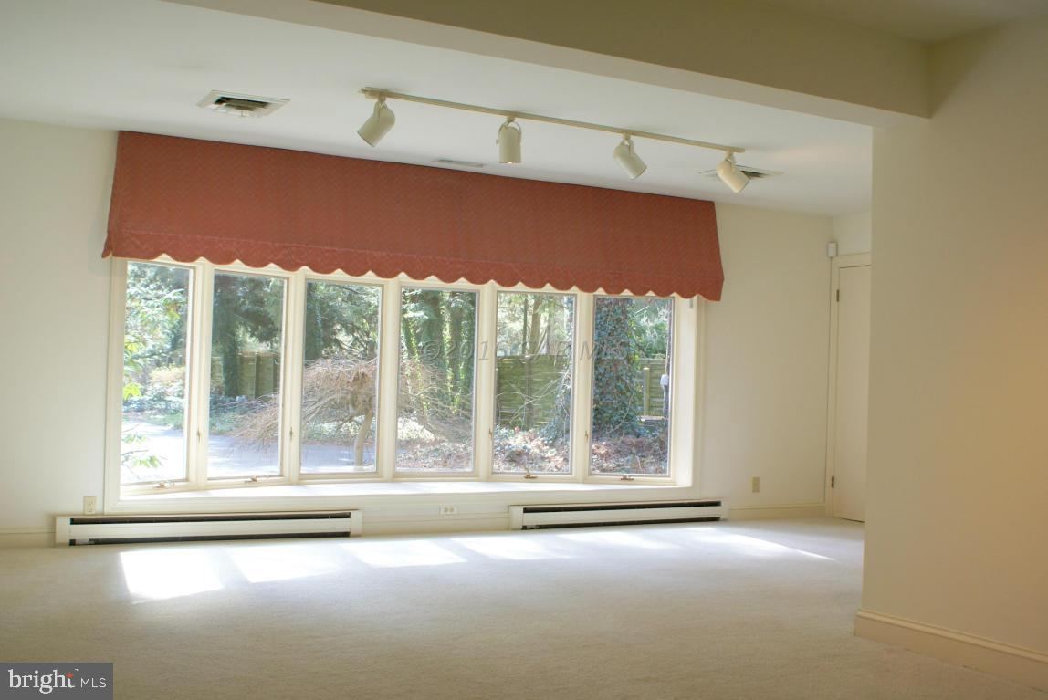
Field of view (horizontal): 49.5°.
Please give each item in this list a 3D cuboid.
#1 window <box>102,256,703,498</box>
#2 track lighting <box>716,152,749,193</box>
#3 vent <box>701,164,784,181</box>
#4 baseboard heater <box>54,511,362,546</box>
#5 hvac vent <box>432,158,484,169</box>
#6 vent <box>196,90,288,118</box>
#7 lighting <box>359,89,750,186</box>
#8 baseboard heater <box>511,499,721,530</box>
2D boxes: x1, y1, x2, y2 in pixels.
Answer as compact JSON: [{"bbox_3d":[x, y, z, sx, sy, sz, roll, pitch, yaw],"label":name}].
[{"bbox_3d":[-0.713,0.236,8.000,4.280,1.630,0.800,3,-2,-27],"label":"window"},{"bbox_3d":[1.215,-1.022,6.602,0.200,0.250,0.120,2,-2,6],"label":"track lighting"},{"bbox_3d":[1.424,-1.152,7.417,0.410,0.030,0.400,3,-2,-27],"label":"vent"},{"bbox_3d":[-1.868,1.075,6.926,1.830,0.175,0.075,3,-2,-27],"label":"baseboard heater"},{"bbox_3d":[-0.422,-1.213,7.416,0.360,0.020,0.150,3,-2,-27],"label":"hvac vent"},{"bbox_3d":[-1.486,-1.283,5.974,0.400,0.030,0.400,3,-2,-27],"label":"vent"},{"bbox_3d":[0.248,-1.107,6.095,2.430,0.270,0.170,3,-2,-27],"label":"lighting"},{"bbox_3d":[0.700,1.193,8.259,1.830,0.175,0.075,3,-2,-27],"label":"baseboard heater"}]

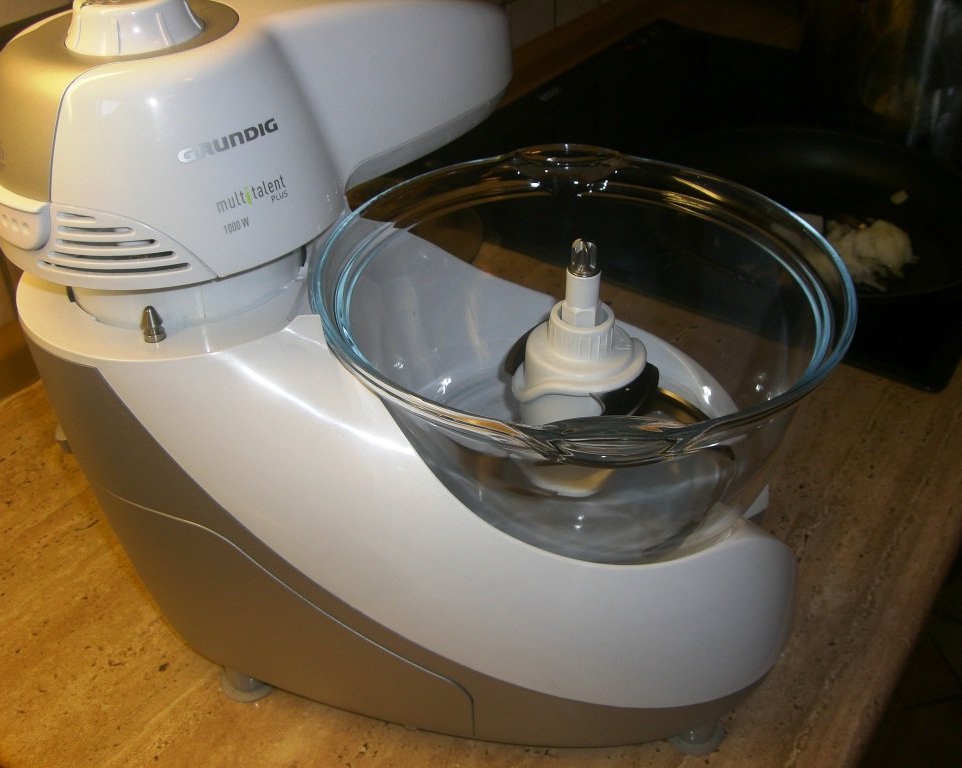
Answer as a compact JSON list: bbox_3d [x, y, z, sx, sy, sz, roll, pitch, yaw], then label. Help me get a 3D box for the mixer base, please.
[{"bbox_3d":[-0.034,0.019,0.592,0.394,0.163,0.279,4,37,6],"label":"mixer base"}]

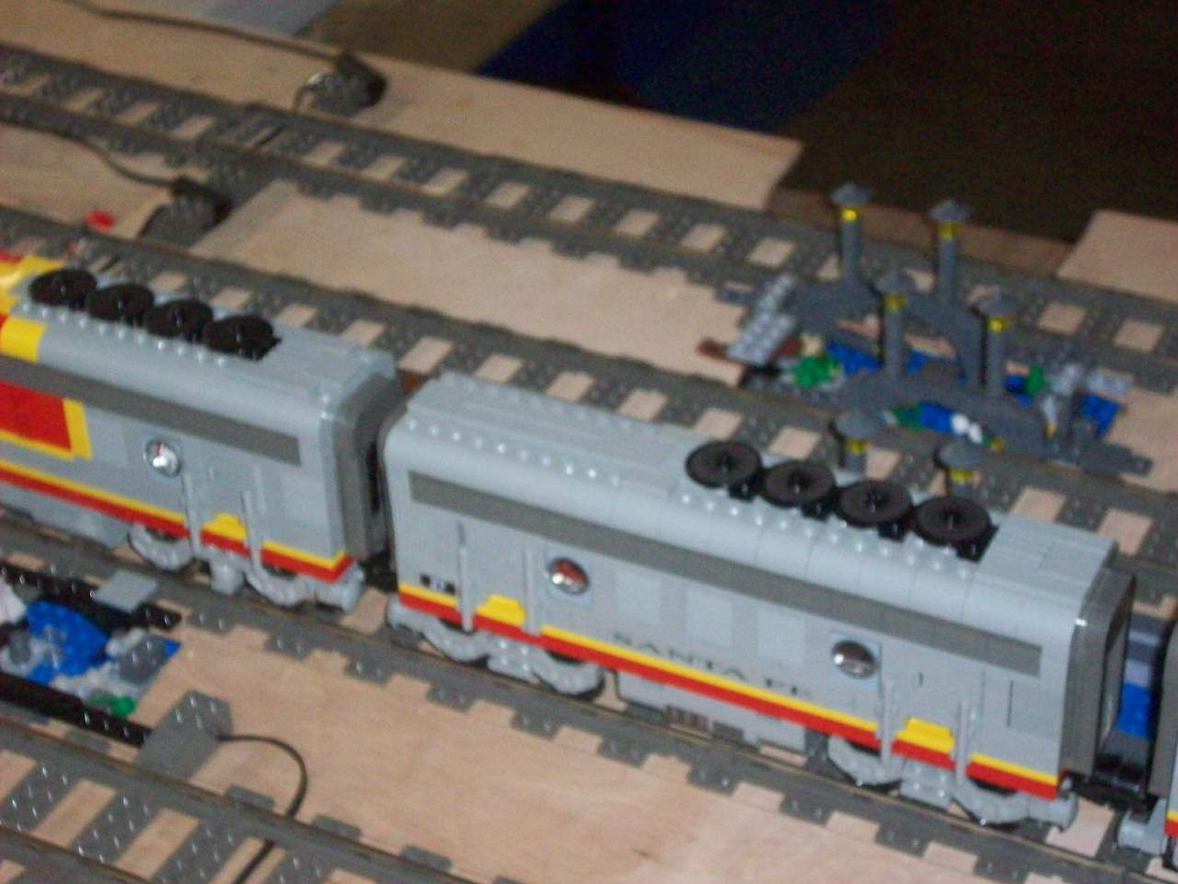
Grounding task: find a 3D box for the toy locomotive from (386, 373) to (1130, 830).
[{"bbox_3d":[0.051,0.048,0.823,0.241,0.104,0.052,15,41,22],"label":"toy locomotive"}]

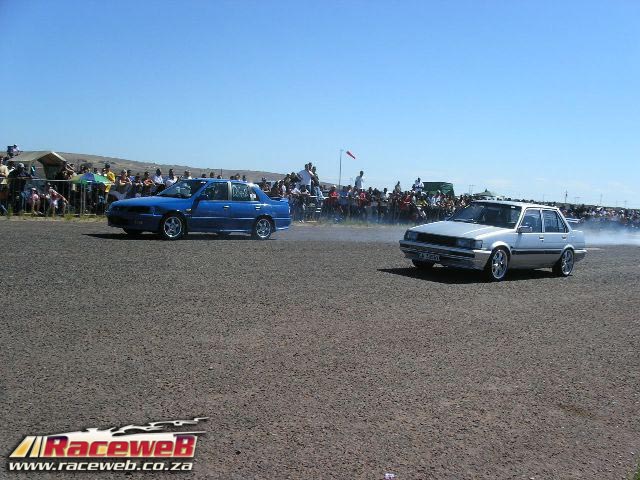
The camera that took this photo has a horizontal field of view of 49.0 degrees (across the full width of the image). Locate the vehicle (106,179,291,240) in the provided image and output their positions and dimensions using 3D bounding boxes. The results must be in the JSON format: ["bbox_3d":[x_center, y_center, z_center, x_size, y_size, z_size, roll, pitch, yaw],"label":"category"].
[{"bbox_3d":[-2.805,-0.736,16.552,1.690,1.370,4.280,8,5,43],"label":"vehicle"}]

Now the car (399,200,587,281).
[{"bbox_3d":[3.345,-0.049,13.063,1.640,1.340,4.140,8,5,44],"label":"car"}]

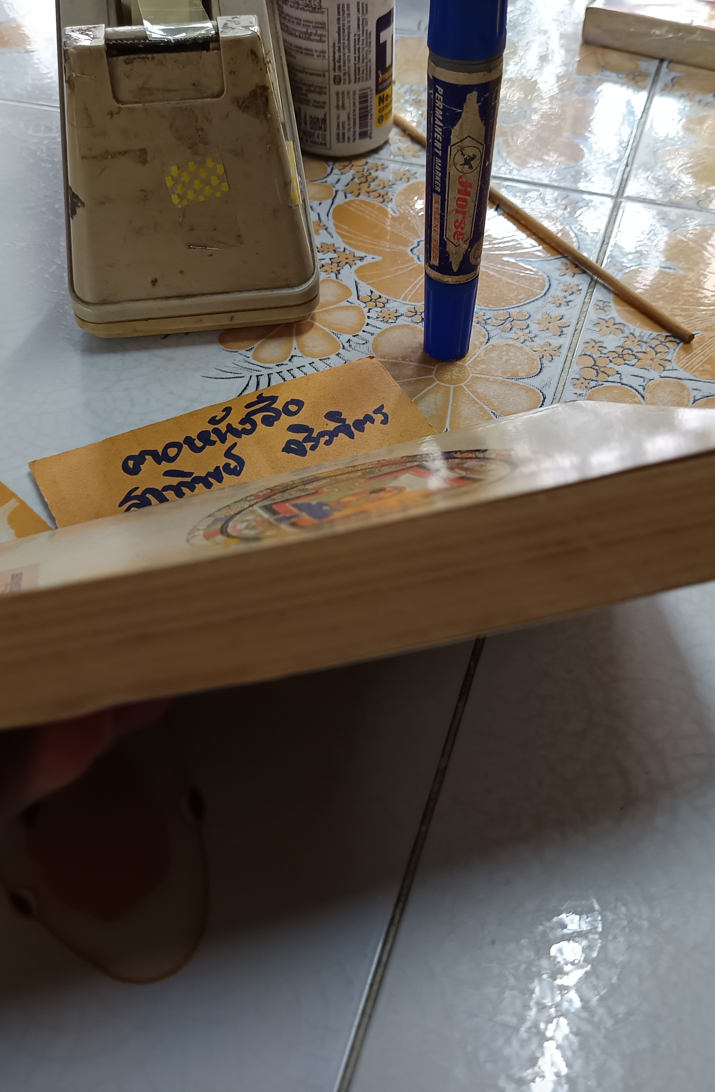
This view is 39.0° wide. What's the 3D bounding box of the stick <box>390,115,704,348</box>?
[{"bbox_3d":[0.059,-0.133,0.394,0.004,0.004,0.200,-25,53,-20],"label":"stick"}]

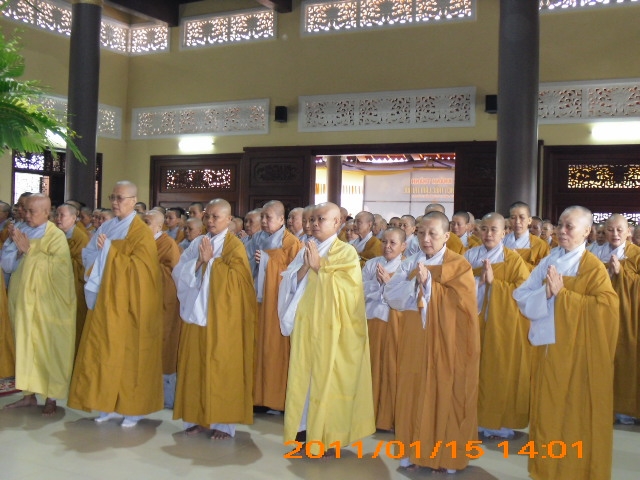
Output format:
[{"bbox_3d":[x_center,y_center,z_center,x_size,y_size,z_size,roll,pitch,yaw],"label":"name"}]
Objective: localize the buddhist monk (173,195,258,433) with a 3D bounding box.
[{"bbox_3d":[-0.710,0.515,5.350,0.530,1.600,0.440,2,1,30],"label":"buddhist monk"}]

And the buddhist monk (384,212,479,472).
[{"bbox_3d":[0.662,0.596,4.720,0.530,1.535,0.430,2,1,30],"label":"buddhist monk"}]

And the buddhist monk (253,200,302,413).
[{"bbox_3d":[-0.364,0.504,6.100,0.510,1.630,0.420,2,1,30],"label":"buddhist monk"}]

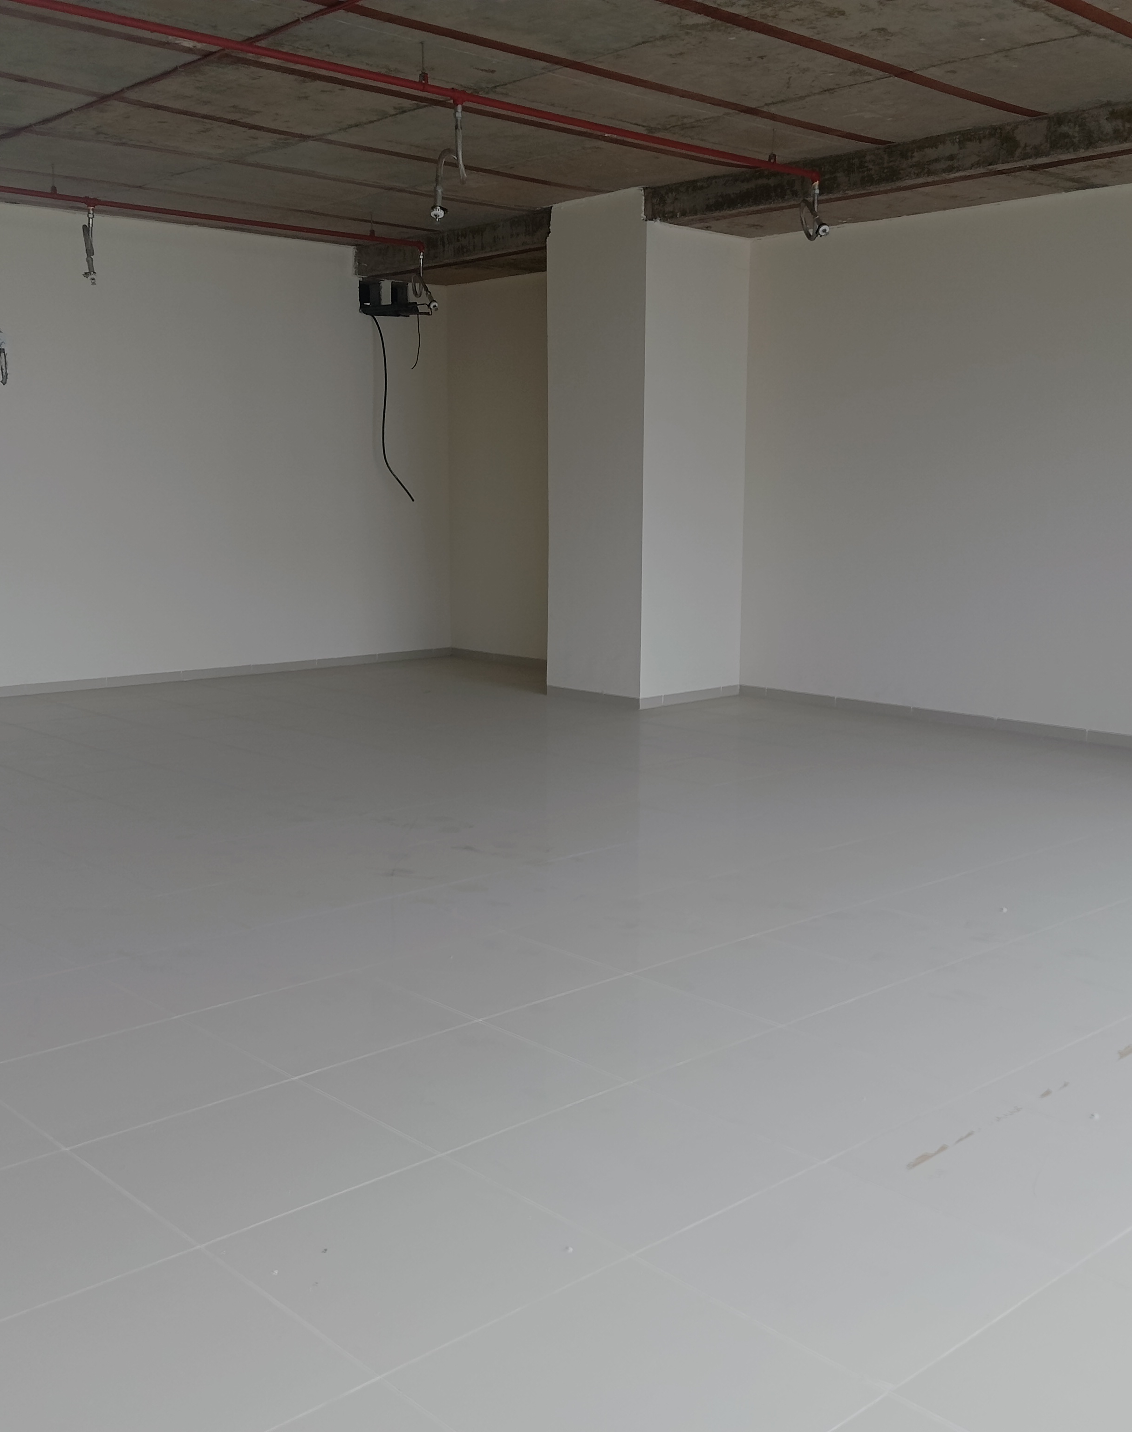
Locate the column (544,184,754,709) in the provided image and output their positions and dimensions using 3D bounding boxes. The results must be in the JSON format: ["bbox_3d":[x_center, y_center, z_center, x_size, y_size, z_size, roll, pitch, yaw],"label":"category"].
[{"bbox_3d":[0.552,-1.760,10.467,0.966,3.253,0.892,-8,12,-42],"label":"column"}]

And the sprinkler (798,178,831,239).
[{"bbox_3d":[1.312,-2.680,8.150,0.165,0.320,0.140,1,9,9],"label":"sprinkler"}]

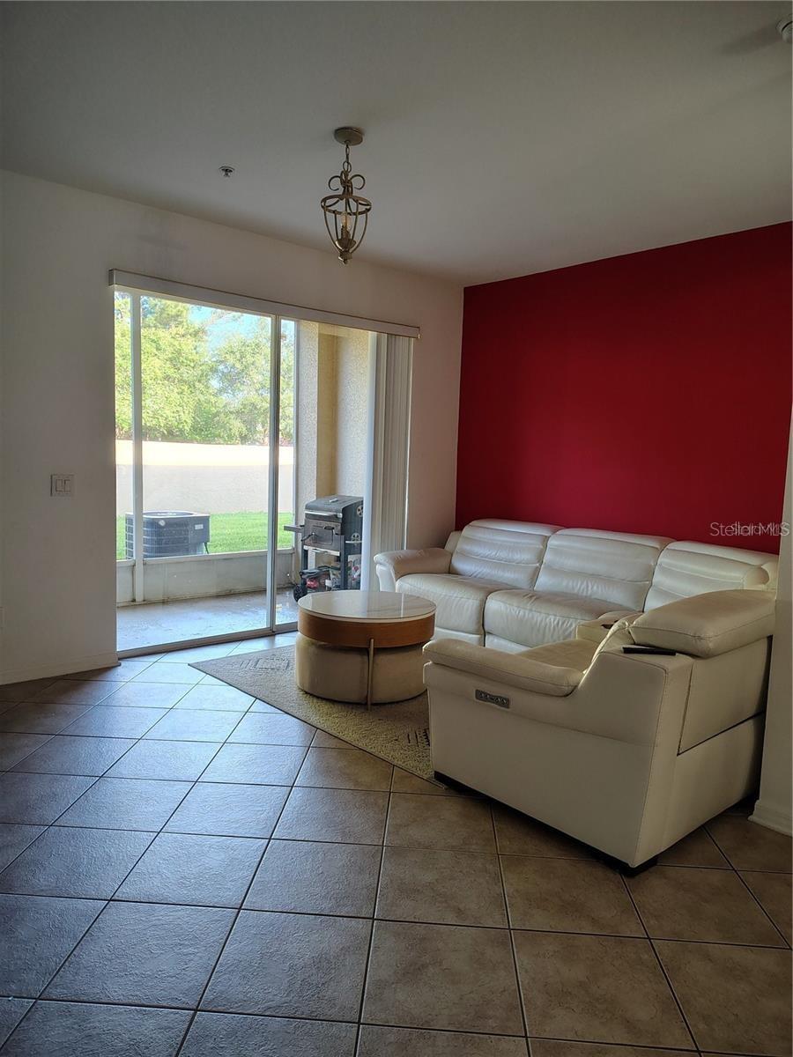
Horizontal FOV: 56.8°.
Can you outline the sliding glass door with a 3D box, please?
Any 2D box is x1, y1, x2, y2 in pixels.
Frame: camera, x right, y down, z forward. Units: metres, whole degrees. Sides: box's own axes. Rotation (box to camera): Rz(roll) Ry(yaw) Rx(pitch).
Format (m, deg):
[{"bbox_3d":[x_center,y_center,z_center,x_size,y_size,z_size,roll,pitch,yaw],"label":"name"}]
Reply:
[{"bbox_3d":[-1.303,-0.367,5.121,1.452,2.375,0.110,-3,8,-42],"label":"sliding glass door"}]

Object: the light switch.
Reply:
[{"bbox_3d":[-1.946,-0.249,4.267,0.122,0.120,0.014,-3,8,-42],"label":"light switch"}]

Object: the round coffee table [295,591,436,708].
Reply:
[{"bbox_3d":[-0.179,0.688,4.325,0.812,0.501,0.812,2,6,0],"label":"round coffee table"}]

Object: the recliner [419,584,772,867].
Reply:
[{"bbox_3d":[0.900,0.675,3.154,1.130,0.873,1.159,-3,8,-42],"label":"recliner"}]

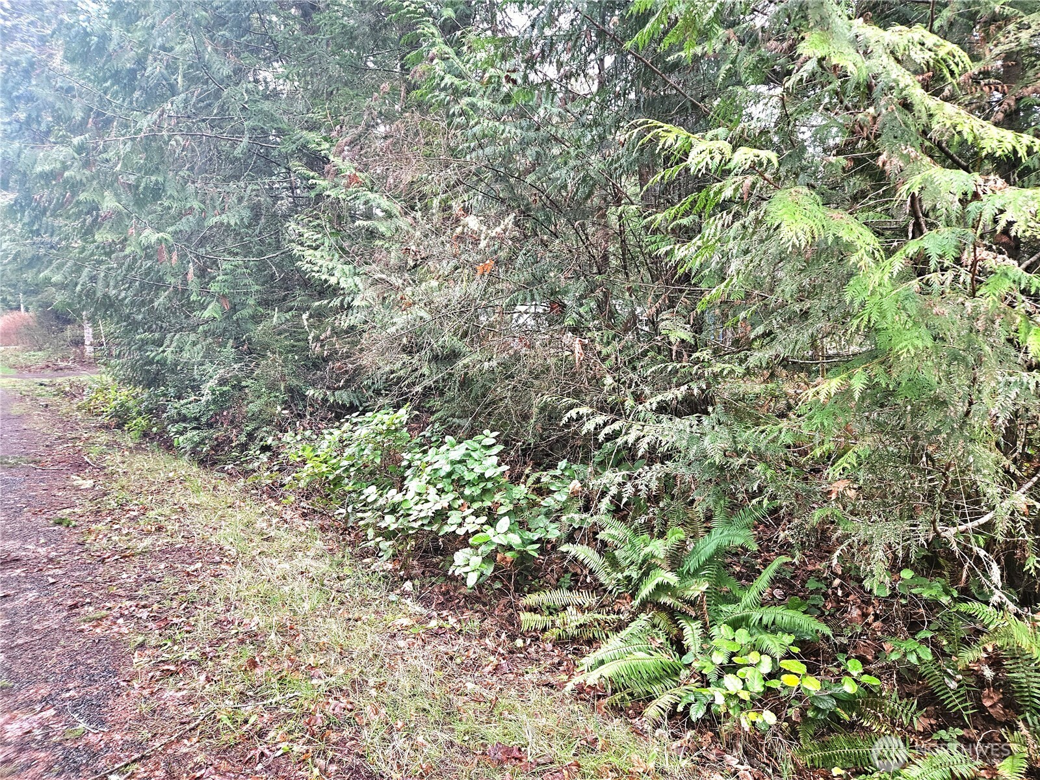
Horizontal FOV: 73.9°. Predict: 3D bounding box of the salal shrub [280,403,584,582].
[{"bbox_3d":[-0.688,0.618,4.987,0.940,0.830,2.350,-4,6,-38],"label":"salal shrub"}]

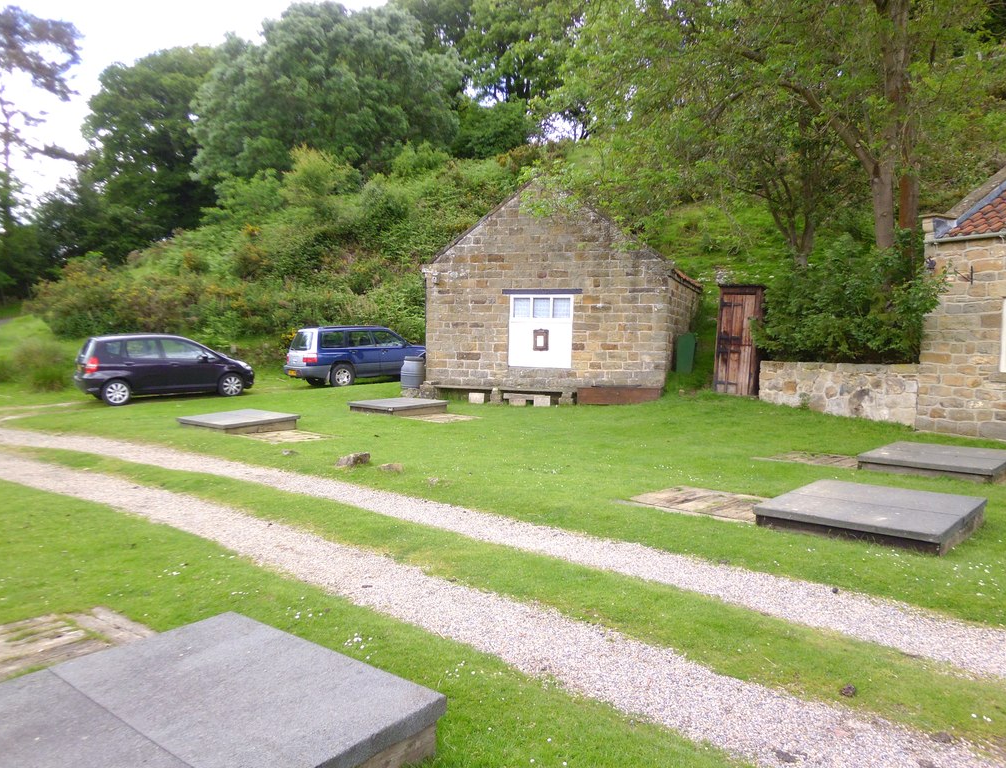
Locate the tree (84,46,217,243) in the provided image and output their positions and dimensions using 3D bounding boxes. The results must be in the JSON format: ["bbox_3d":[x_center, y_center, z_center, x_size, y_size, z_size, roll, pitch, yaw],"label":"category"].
[{"bbox_3d":[-21.313,-14.323,48.000,9.200,12.600,9.200,-1,5,-17],"label":"tree"}]

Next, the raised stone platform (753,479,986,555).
[{"bbox_3d":[3.056,1.068,6.383,1.360,0.160,1.500,3,5,42],"label":"raised stone platform"}]

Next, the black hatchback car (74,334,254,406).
[{"bbox_3d":[-7.710,-0.406,17.796,3.840,1.525,1.680,-5,6,-39],"label":"black hatchback car"}]

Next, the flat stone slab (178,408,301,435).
[{"bbox_3d":[-4.588,0.643,13.363,1.440,0.150,1.500,5,7,38],"label":"flat stone slab"}]

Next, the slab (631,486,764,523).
[{"bbox_3d":[1.974,1.123,7.288,1.080,0.050,1.080,3,5,42],"label":"slab"}]

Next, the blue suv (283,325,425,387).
[{"bbox_3d":[-4.067,-0.913,22.212,1.740,1.580,4.450,6,8,42],"label":"blue suv"}]

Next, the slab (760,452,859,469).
[{"bbox_3d":[4.038,0.947,9.696,1.080,0.060,0.880,5,6,44],"label":"slab"}]

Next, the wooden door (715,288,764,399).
[{"bbox_3d":[4.838,-0.883,15.800,0.900,2.250,0.120,2,4,23],"label":"wooden door"}]

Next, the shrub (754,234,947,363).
[{"bbox_3d":[6.314,-1.353,14.113,2.900,2.500,2.200,4,5,37],"label":"shrub"}]

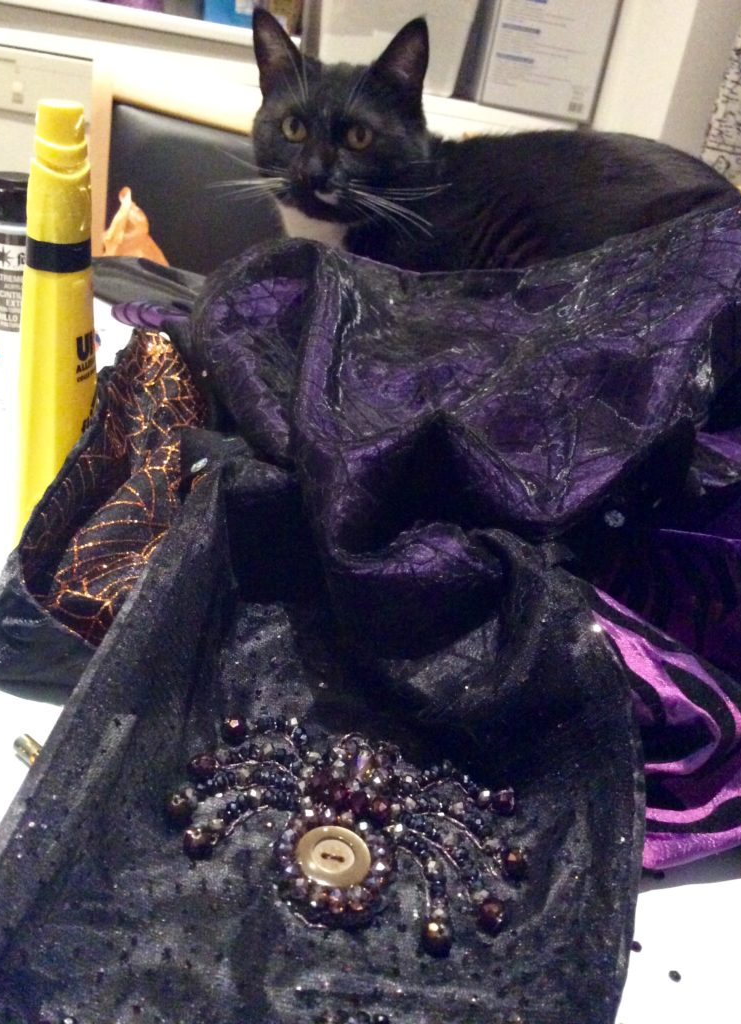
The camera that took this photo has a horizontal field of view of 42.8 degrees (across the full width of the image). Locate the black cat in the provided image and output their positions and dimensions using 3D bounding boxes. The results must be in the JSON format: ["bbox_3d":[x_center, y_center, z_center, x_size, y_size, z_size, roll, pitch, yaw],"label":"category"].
[{"bbox_3d":[0.102,-0.215,0.669,0.390,0.193,0.180,-5,28,-28],"label":"black cat"}]

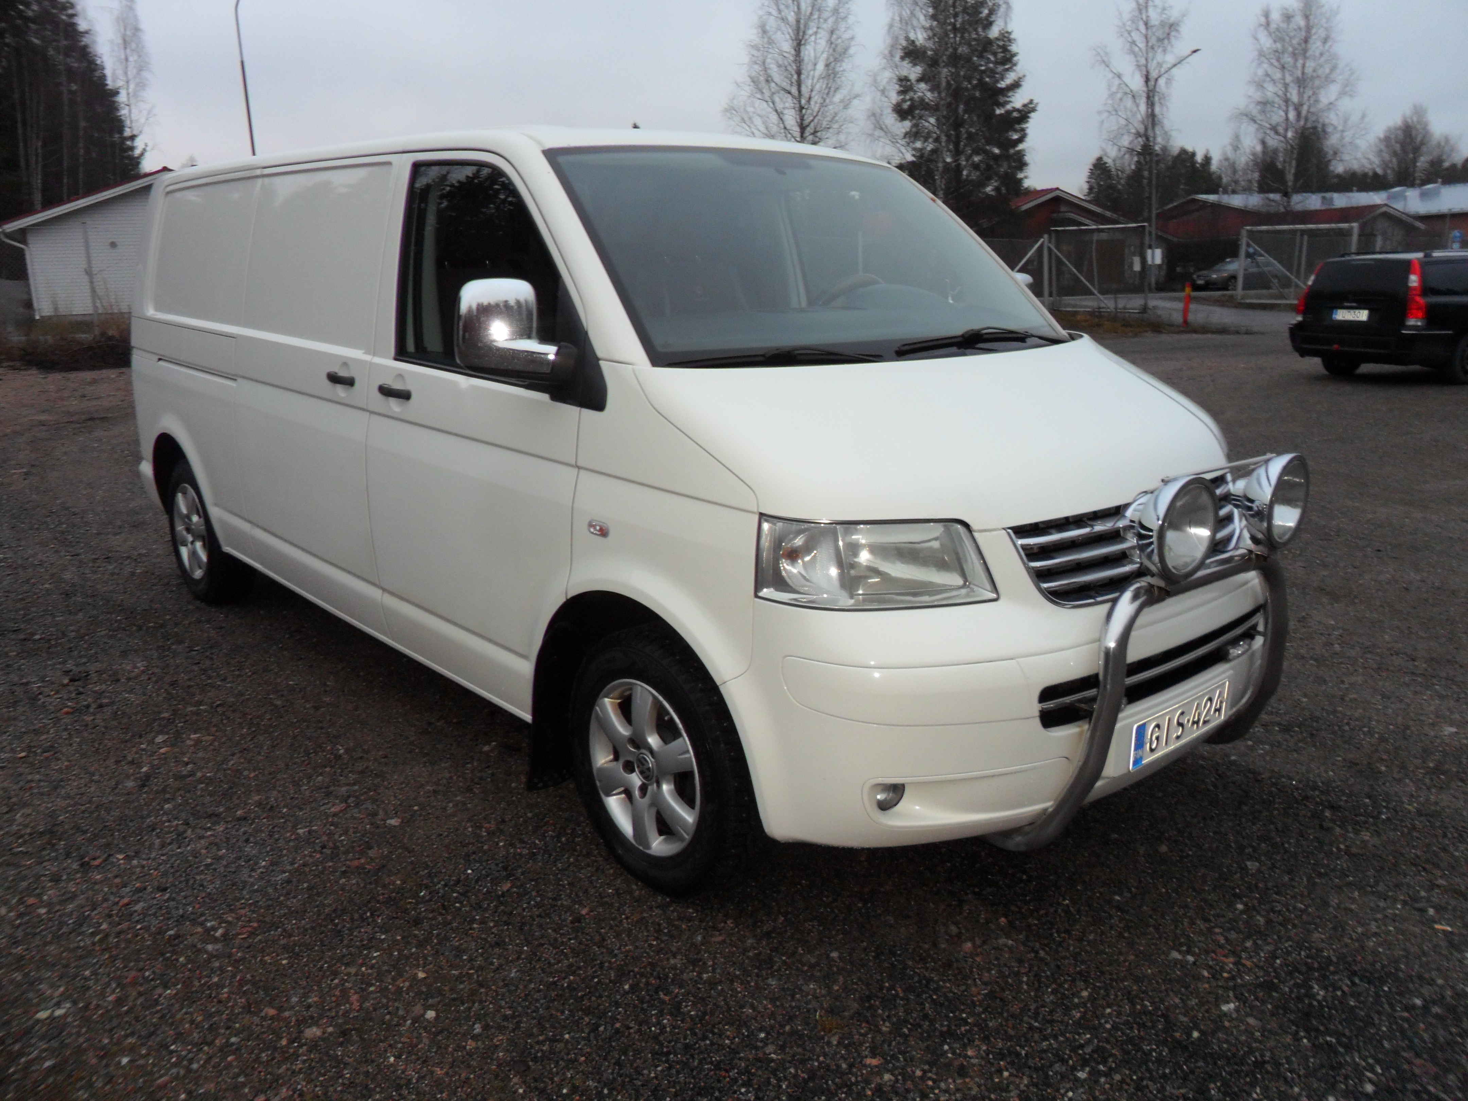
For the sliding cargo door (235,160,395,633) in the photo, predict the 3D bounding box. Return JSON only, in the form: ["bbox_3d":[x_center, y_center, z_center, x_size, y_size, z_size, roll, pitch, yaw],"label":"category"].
[{"bbox_3d":[-1.466,-0.558,4.012,0.190,1.540,1.260,-13,19,-40],"label":"sliding cargo door"}]

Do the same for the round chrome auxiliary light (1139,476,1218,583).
[{"bbox_3d":[0.901,-0.052,2.401,0.226,0.228,0.130,-11,20,-38],"label":"round chrome auxiliary light"}]

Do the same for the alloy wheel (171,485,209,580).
[{"bbox_3d":[-2.434,-0.097,5.309,0.165,0.440,0.440,-13,19,-40],"label":"alloy wheel"}]

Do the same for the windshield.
[{"bbox_3d":[0.282,-0.852,3.255,1.700,0.140,0.920,-13,59,-40],"label":"windshield"}]

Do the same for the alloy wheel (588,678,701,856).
[{"bbox_3d":[-0.166,0.518,2.852,0.165,0.440,0.440,-13,19,-40],"label":"alloy wheel"}]

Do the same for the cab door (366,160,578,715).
[{"bbox_3d":[-0.705,-0.323,3.195,0.200,1.530,1.170,-13,19,-40],"label":"cab door"}]

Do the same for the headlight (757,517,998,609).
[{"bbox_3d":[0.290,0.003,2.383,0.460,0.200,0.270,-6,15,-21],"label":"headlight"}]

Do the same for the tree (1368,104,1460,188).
[{"bbox_3d":[50.538,-26.441,84.201,6.346,12.212,6.346,8,16,29],"label":"tree"}]

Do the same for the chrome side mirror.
[{"bbox_3d":[-0.506,-0.515,2.688,0.265,0.240,0.150,-13,19,-40],"label":"chrome side mirror"}]

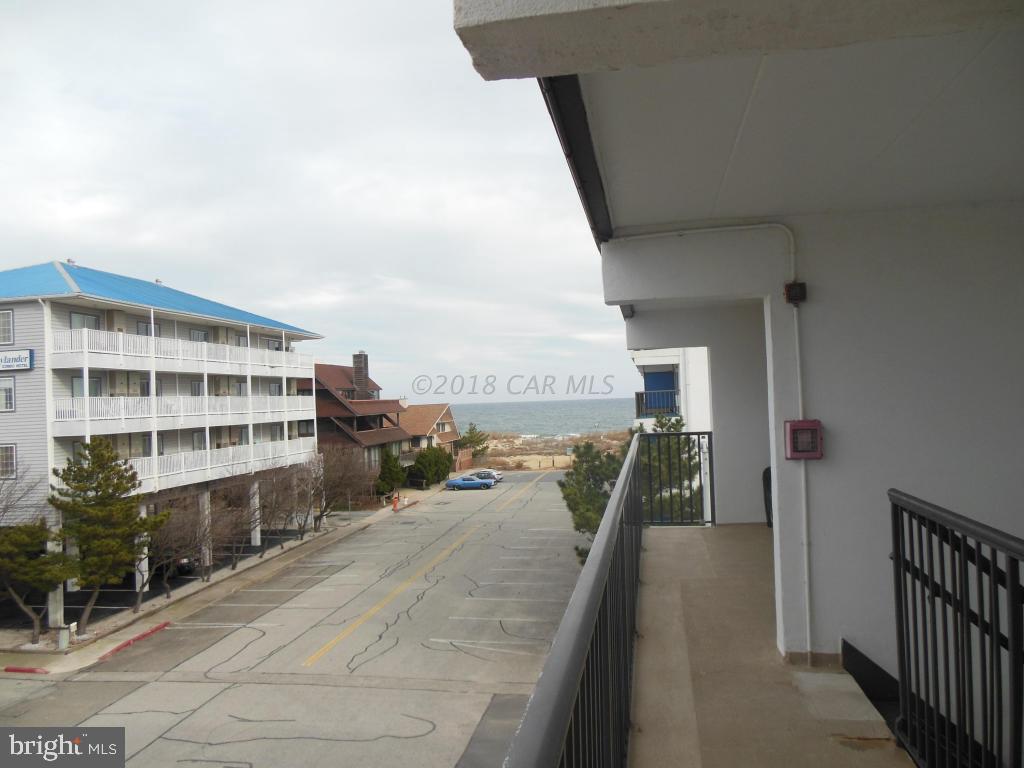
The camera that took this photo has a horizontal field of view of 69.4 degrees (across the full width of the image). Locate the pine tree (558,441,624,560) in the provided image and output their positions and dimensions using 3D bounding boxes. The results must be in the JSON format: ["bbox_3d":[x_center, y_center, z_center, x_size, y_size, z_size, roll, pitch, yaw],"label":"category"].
[{"bbox_3d":[3.631,5.811,28.716,3.300,6.900,3.300,-2,-1,10],"label":"pine tree"}]

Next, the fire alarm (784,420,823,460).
[{"bbox_3d":[1.577,0.302,3.993,0.175,0.208,0.110,-2,-1,10],"label":"fire alarm"}]

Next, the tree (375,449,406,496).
[{"bbox_3d":[-12.117,8.663,73.747,2.500,4.400,2.500,-2,-1,10],"label":"tree"}]

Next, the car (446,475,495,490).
[{"bbox_3d":[-4.154,9.953,74.563,4.800,1.330,1.880,-2,-1,10],"label":"car"}]

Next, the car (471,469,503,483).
[{"bbox_3d":[-3.104,9.935,79.557,4.600,1.520,1.850,-2,-1,10],"label":"car"}]

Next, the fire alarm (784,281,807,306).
[{"bbox_3d":[1.548,-0.489,4.035,0.105,0.115,0.065,-2,-1,10],"label":"fire alarm"}]

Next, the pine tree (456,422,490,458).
[{"bbox_3d":[-5.707,8.593,109.626,4.200,5.200,4.200,-2,-1,10],"label":"pine tree"}]

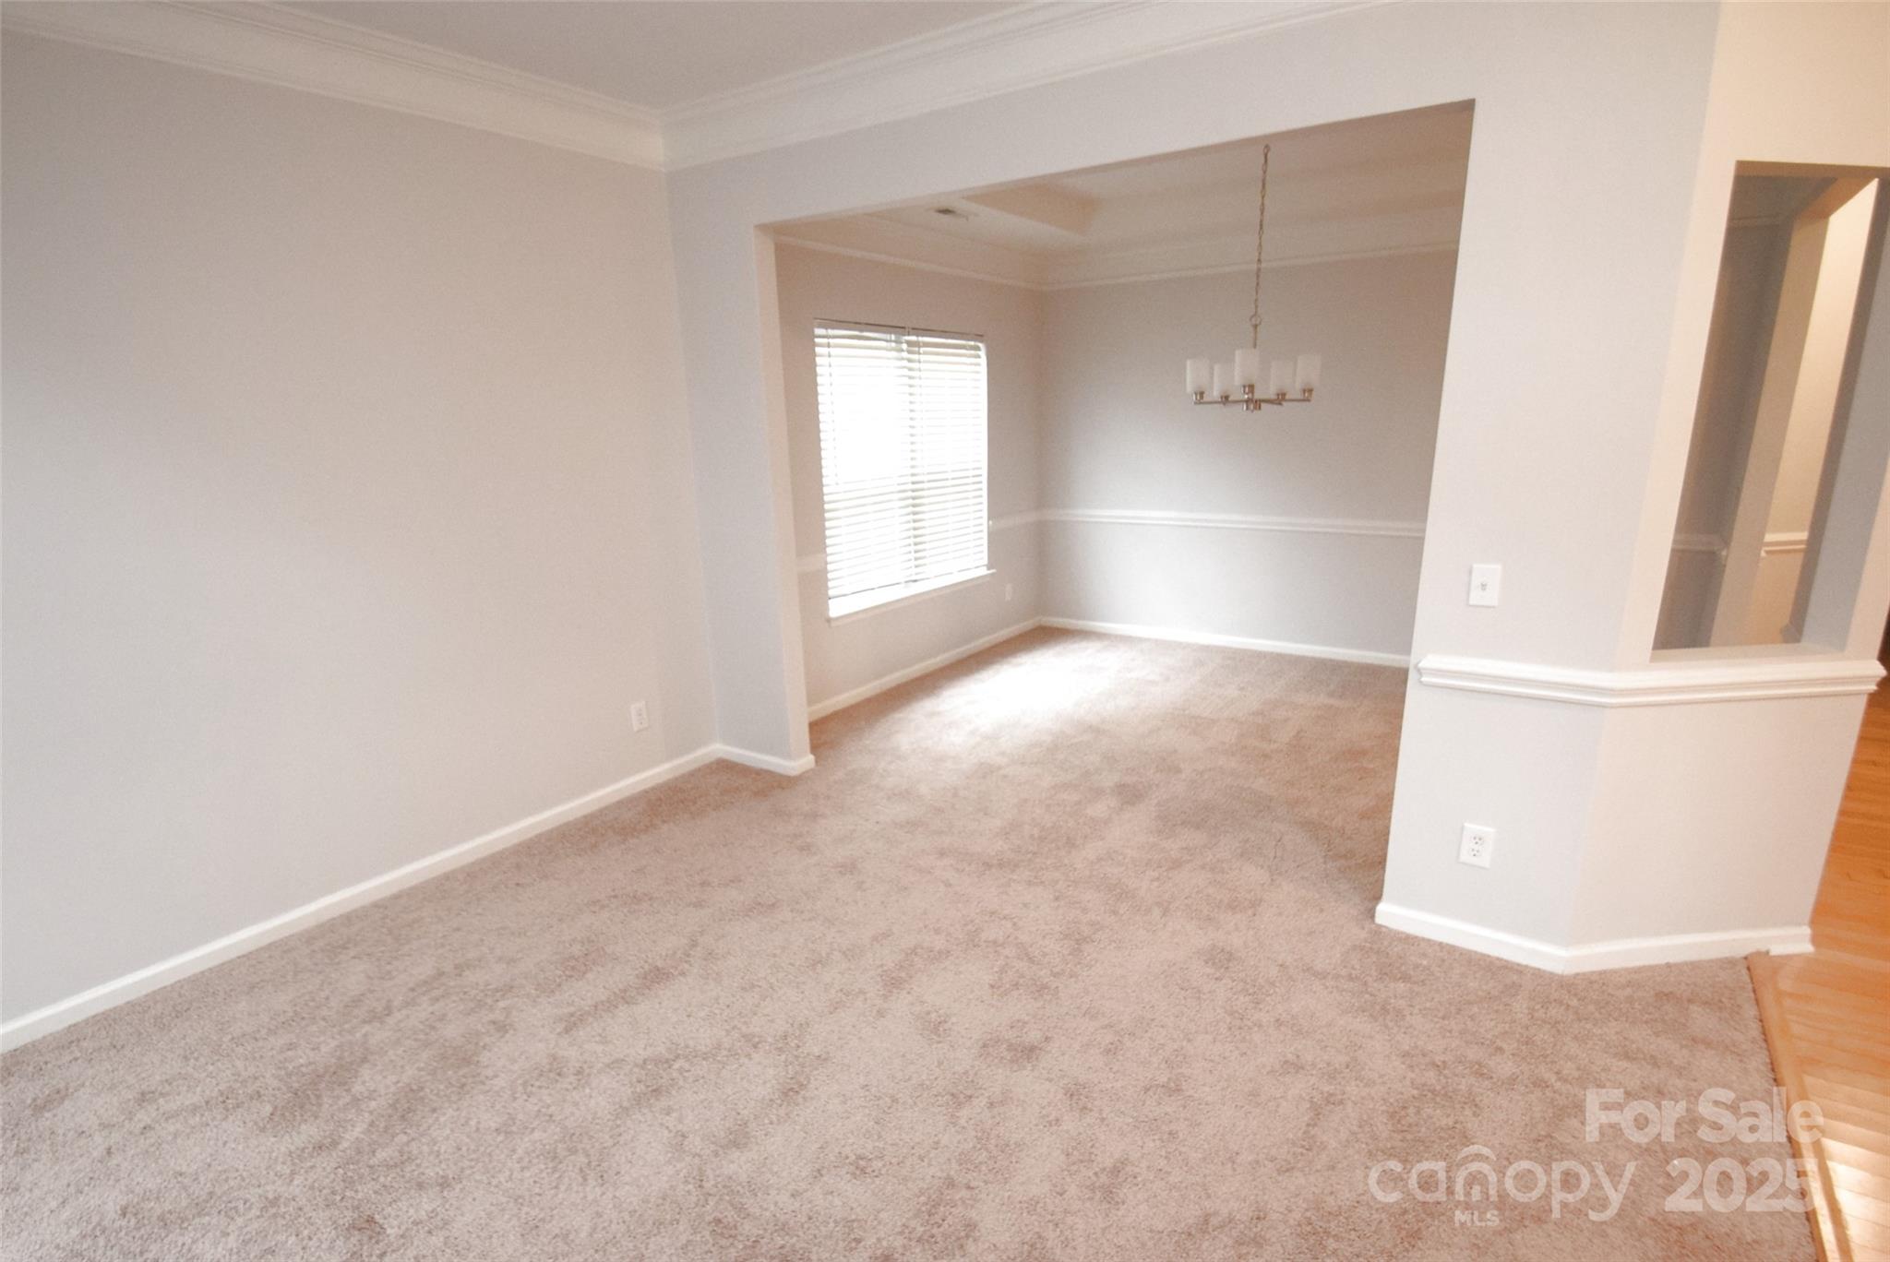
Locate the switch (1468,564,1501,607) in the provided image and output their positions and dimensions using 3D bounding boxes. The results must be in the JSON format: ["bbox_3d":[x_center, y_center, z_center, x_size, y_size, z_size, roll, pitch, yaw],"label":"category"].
[{"bbox_3d":[1.436,-0.120,2.374,0.069,0.114,0.014,7,17,32],"label":"switch"}]

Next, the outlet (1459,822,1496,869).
[{"bbox_3d":[1.507,0.611,2.527,0.077,0.123,0.010,7,17,32],"label":"outlet"}]

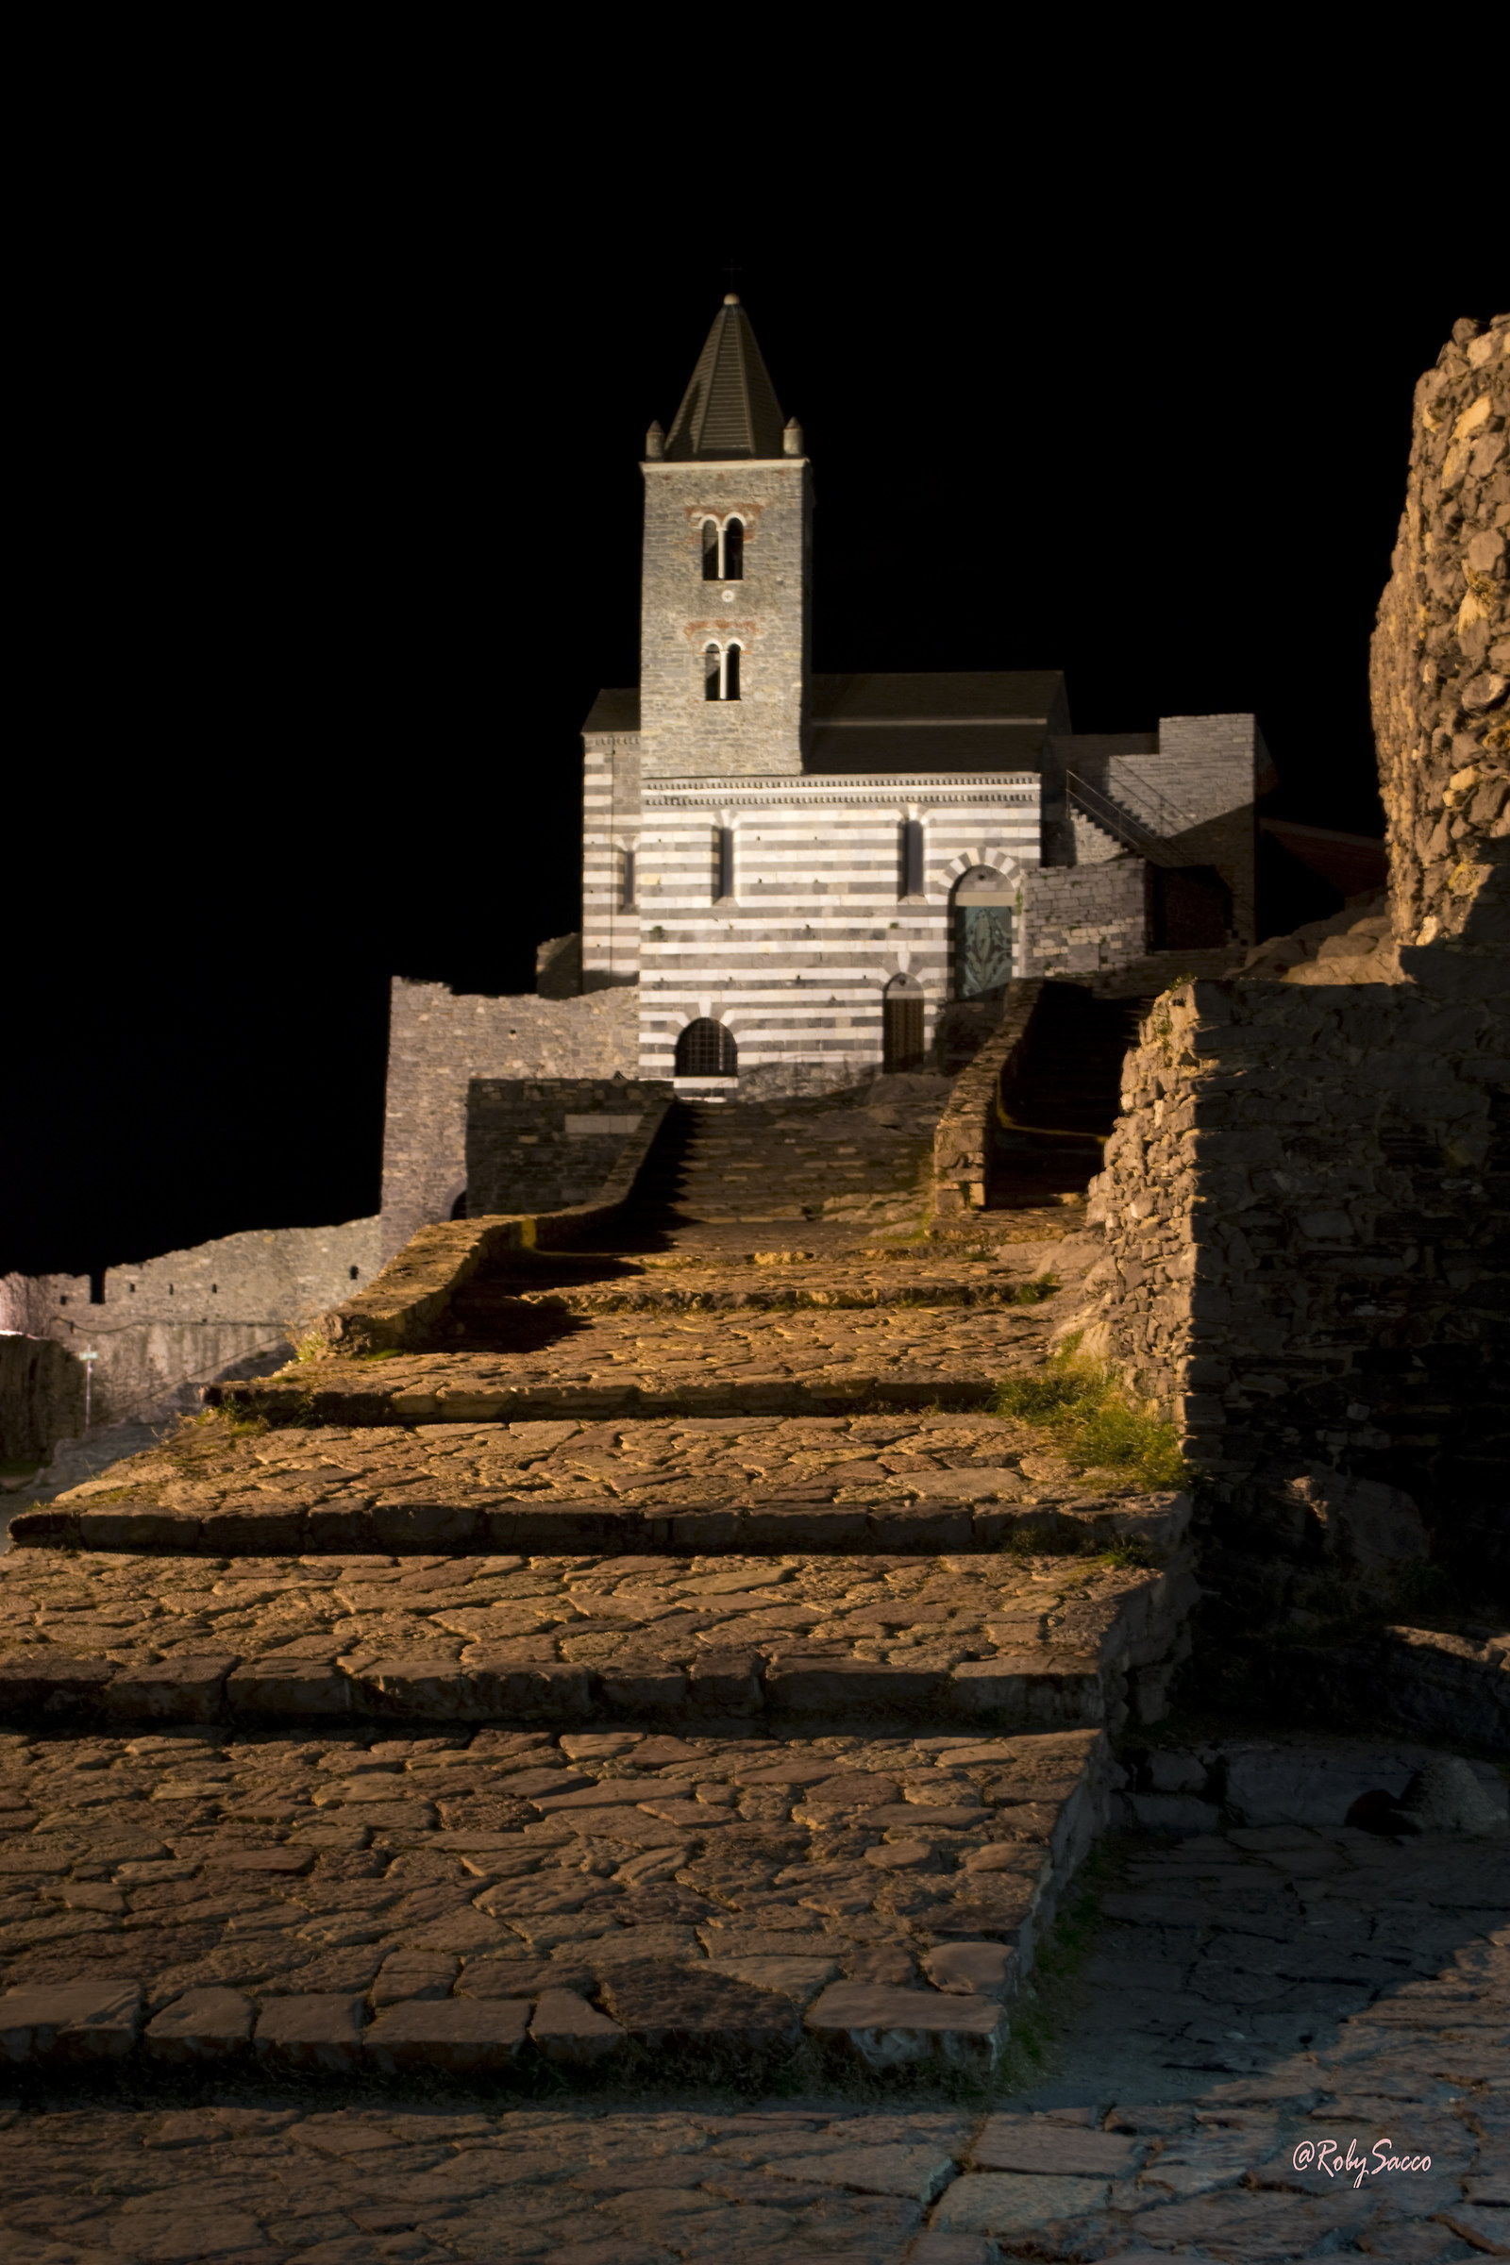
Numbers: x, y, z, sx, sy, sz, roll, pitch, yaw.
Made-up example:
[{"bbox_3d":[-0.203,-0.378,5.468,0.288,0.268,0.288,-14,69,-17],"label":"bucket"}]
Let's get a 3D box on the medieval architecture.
[{"bbox_3d":[4.870,-11.930,94.540,18.680,23.000,12.500,-1,-6,5],"label":"medieval architecture"}]

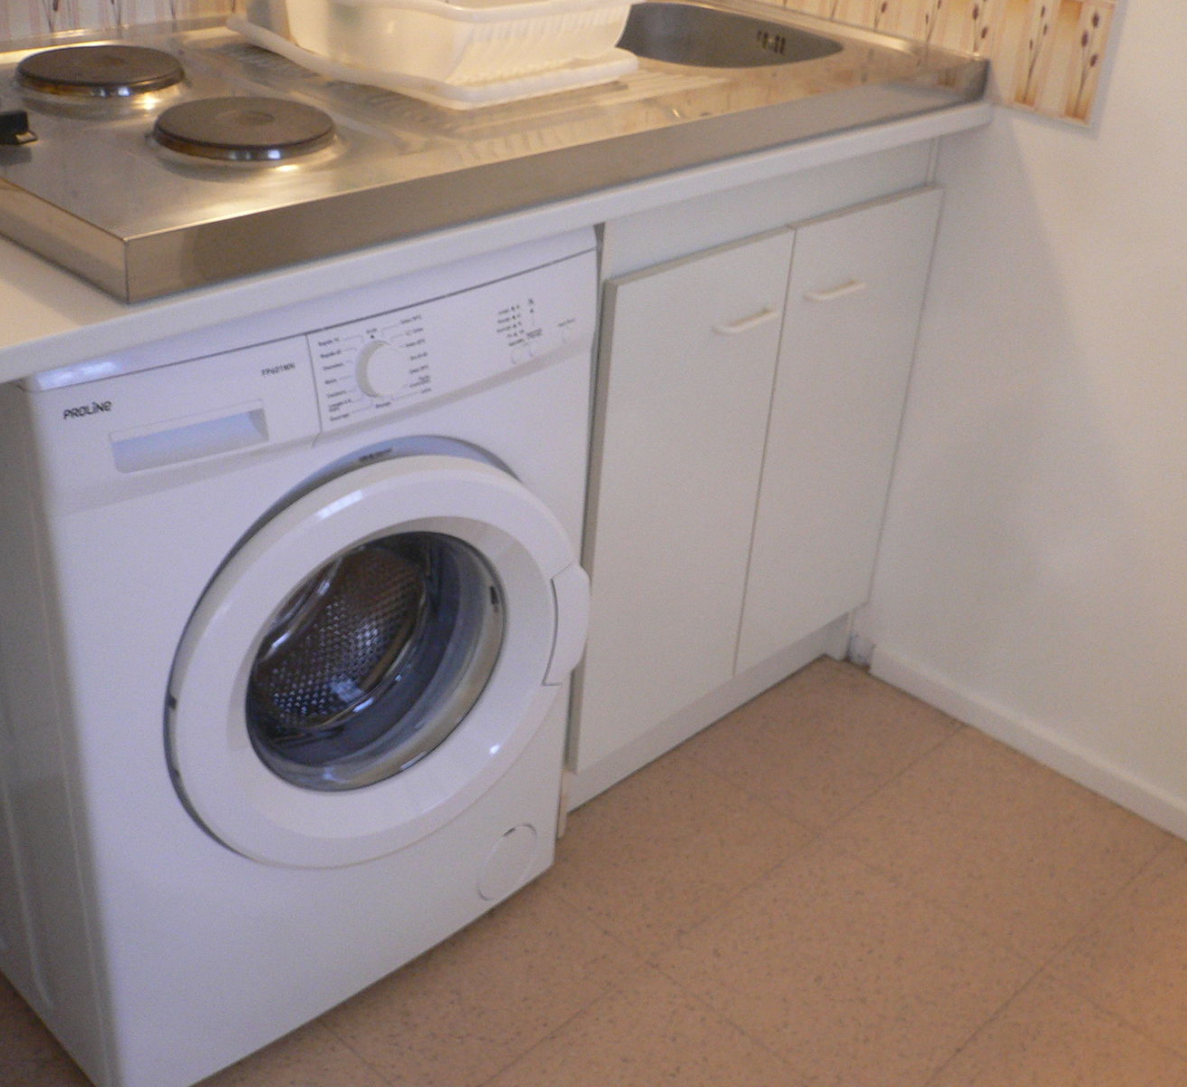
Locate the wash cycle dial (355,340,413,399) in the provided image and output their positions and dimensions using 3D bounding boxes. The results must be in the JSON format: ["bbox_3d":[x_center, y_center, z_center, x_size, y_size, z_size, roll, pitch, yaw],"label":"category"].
[{"bbox_3d":[-0.185,-0.153,1.294,0.019,0.052,0.052,24,35,38],"label":"wash cycle dial"}]

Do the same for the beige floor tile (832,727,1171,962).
[{"bbox_3d":[0.543,0.393,1.965,0.322,0.010,0.355,29,38,35],"label":"beige floor tile"}]

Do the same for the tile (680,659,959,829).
[{"bbox_3d":[0.330,0.278,2.134,0.262,0.010,0.360,29,38,35],"label":"tile"}]

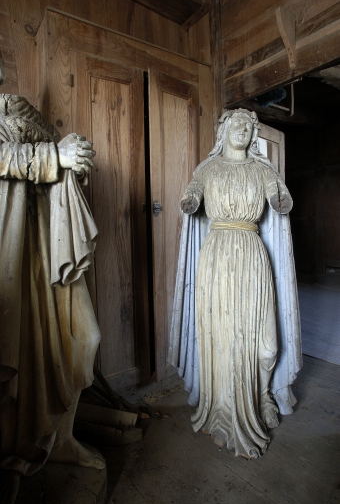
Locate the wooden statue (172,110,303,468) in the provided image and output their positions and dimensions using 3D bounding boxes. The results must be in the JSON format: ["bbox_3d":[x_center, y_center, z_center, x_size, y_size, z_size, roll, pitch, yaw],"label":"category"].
[{"bbox_3d":[0.337,0.111,1.485,0.680,1.669,0.389,-1,5,7],"label":"wooden statue"}]

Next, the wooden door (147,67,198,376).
[{"bbox_3d":[0.046,-0.133,1.968,0.433,1.903,0.040,-6,6,-38],"label":"wooden door"}]

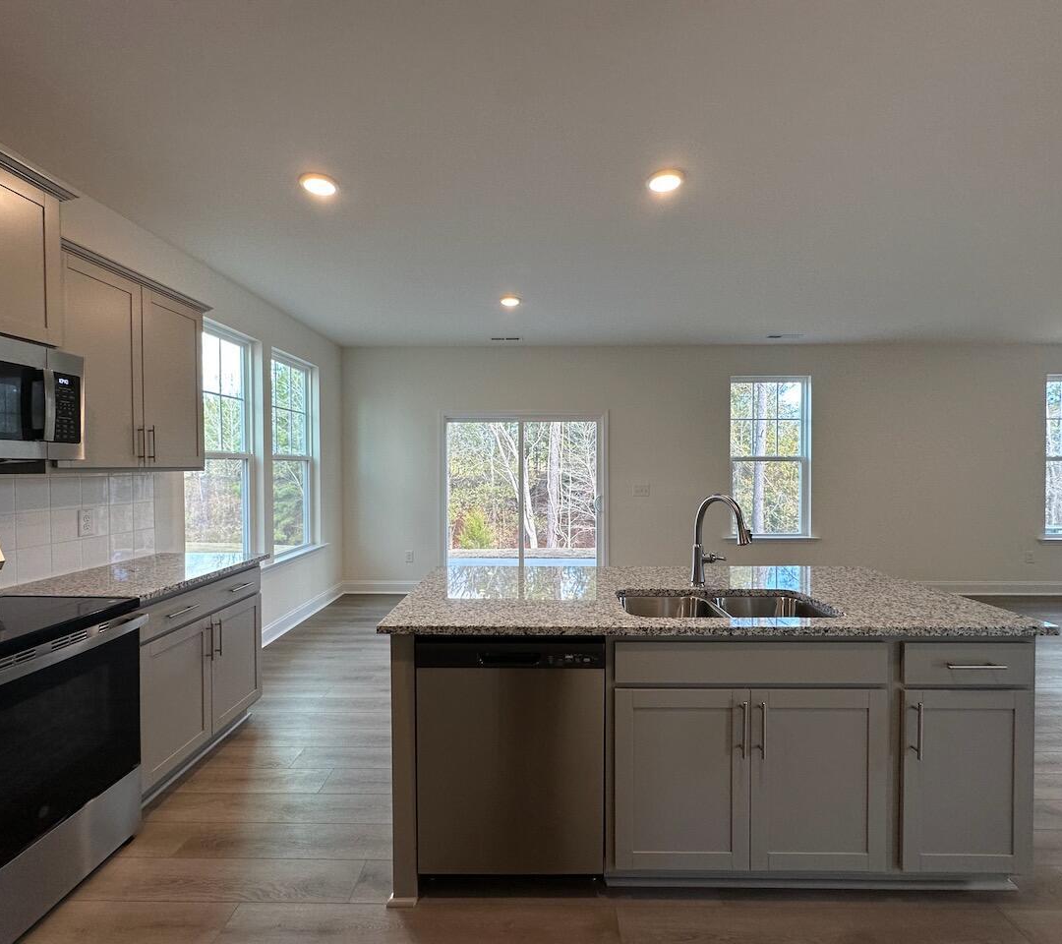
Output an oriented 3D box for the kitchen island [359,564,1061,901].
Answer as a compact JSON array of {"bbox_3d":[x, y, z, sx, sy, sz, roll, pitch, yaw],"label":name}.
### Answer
[{"bbox_3d":[0.595,0.941,2.071,2.132,0.920,0.930,0,1,1],"label":"kitchen island"}]

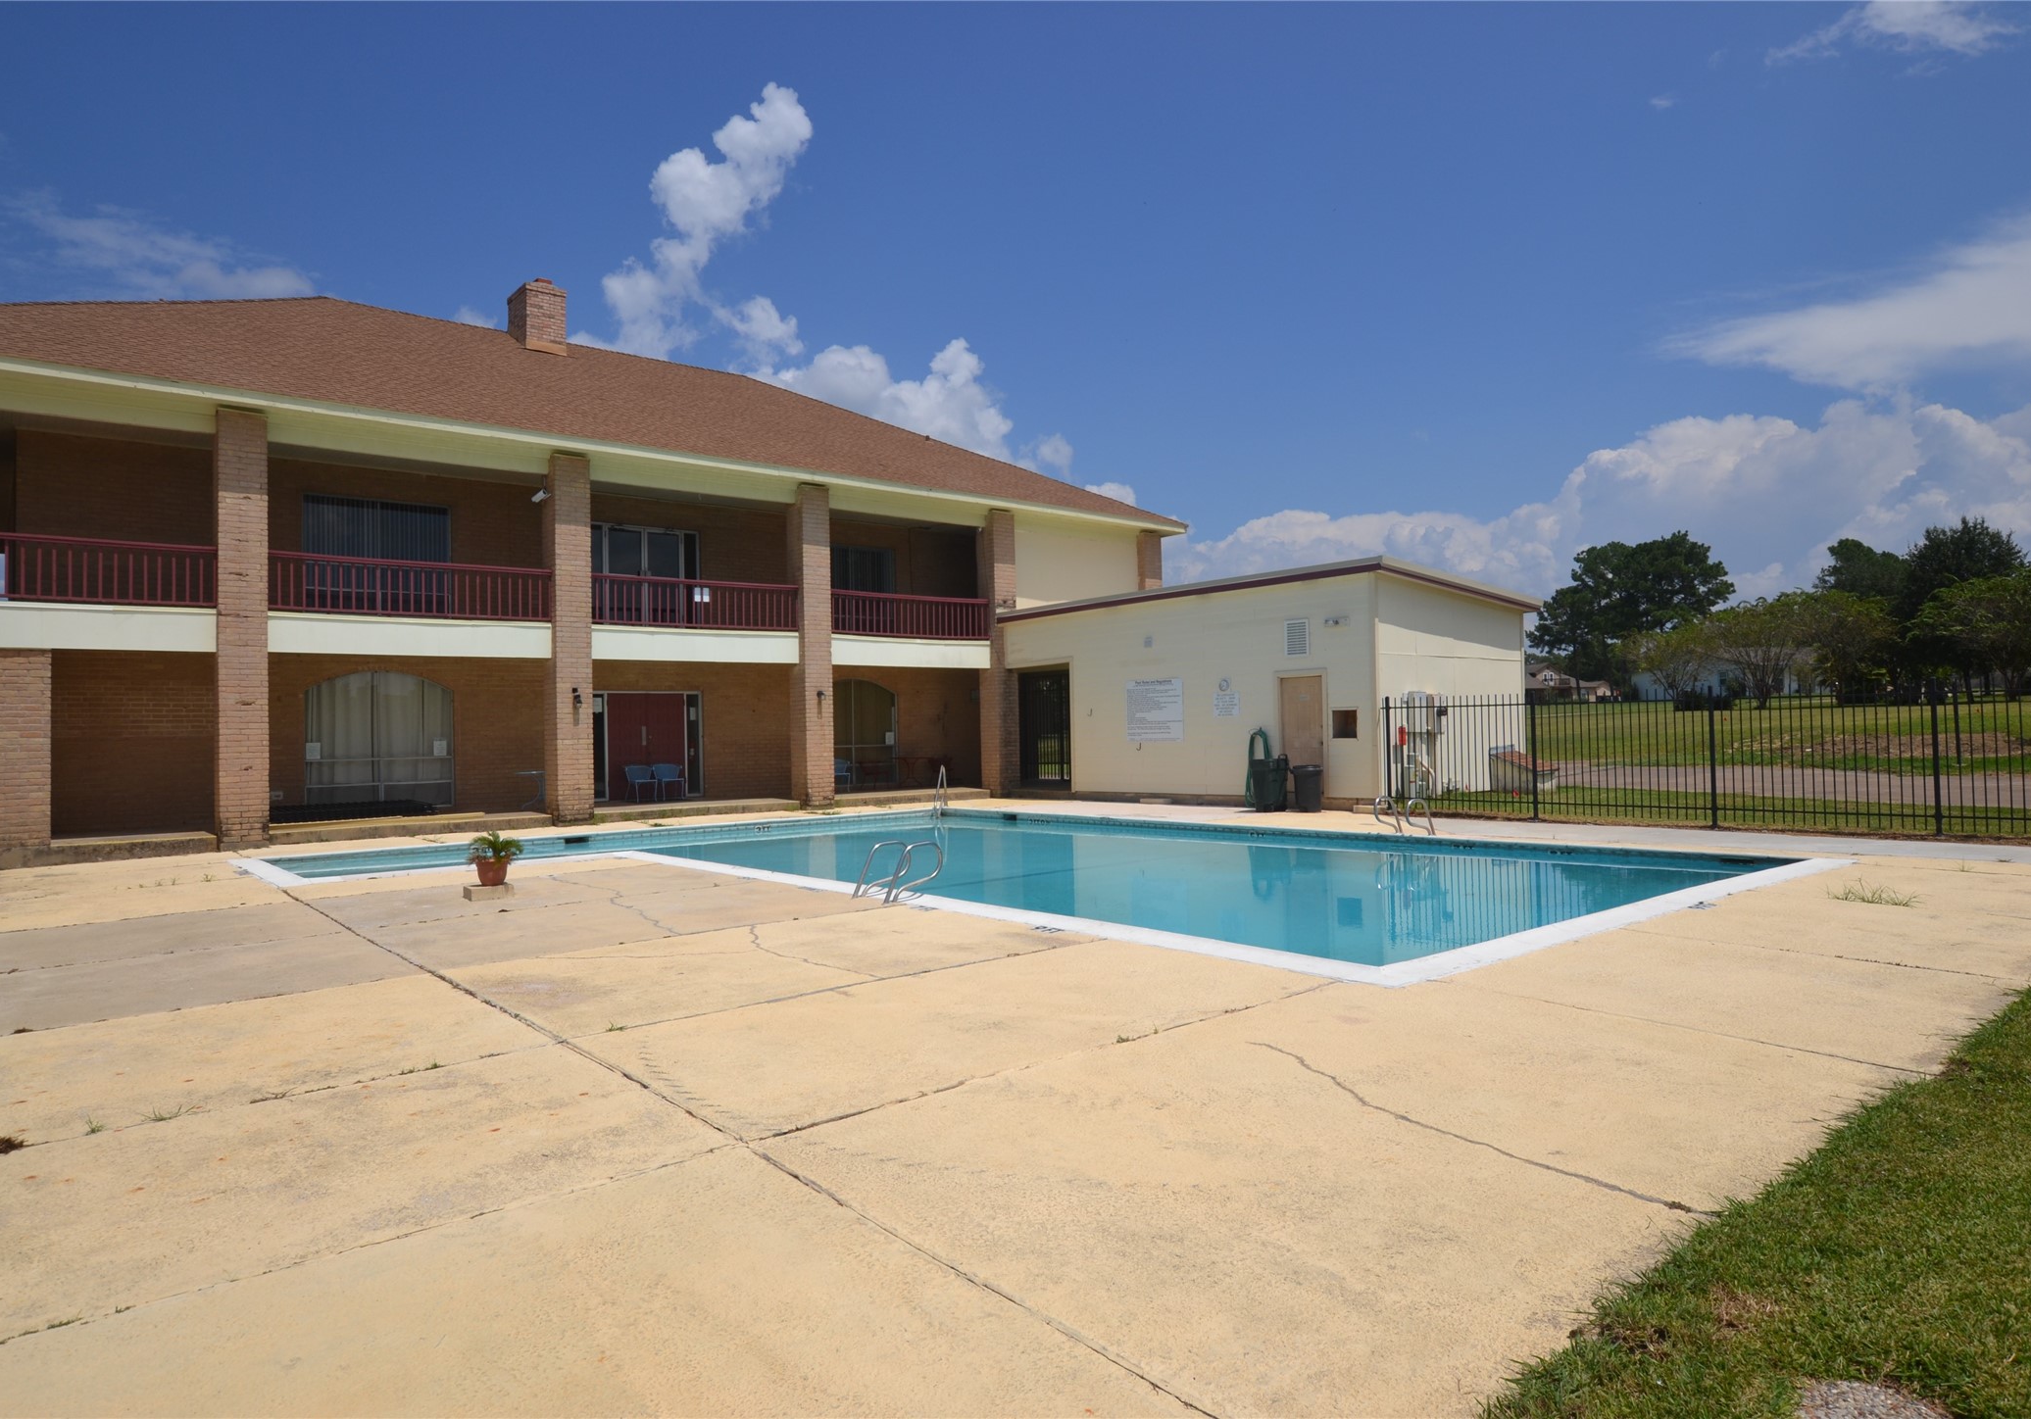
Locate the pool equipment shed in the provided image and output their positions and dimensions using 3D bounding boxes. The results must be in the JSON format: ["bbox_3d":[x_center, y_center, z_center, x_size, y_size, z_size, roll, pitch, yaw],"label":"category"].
[{"bbox_3d":[4.972,-0.239,24.423,5.412,4.252,10.531,0,-2,-39],"label":"pool equipment shed"}]

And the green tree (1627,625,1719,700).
[{"bbox_3d":[40.829,-2.799,70.000,5.200,5.200,5.100,-2,-2,30],"label":"green tree"}]

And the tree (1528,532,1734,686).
[{"bbox_3d":[62.990,-9.538,115.000,18.000,17.000,15.000,-2,-2,29],"label":"tree"}]

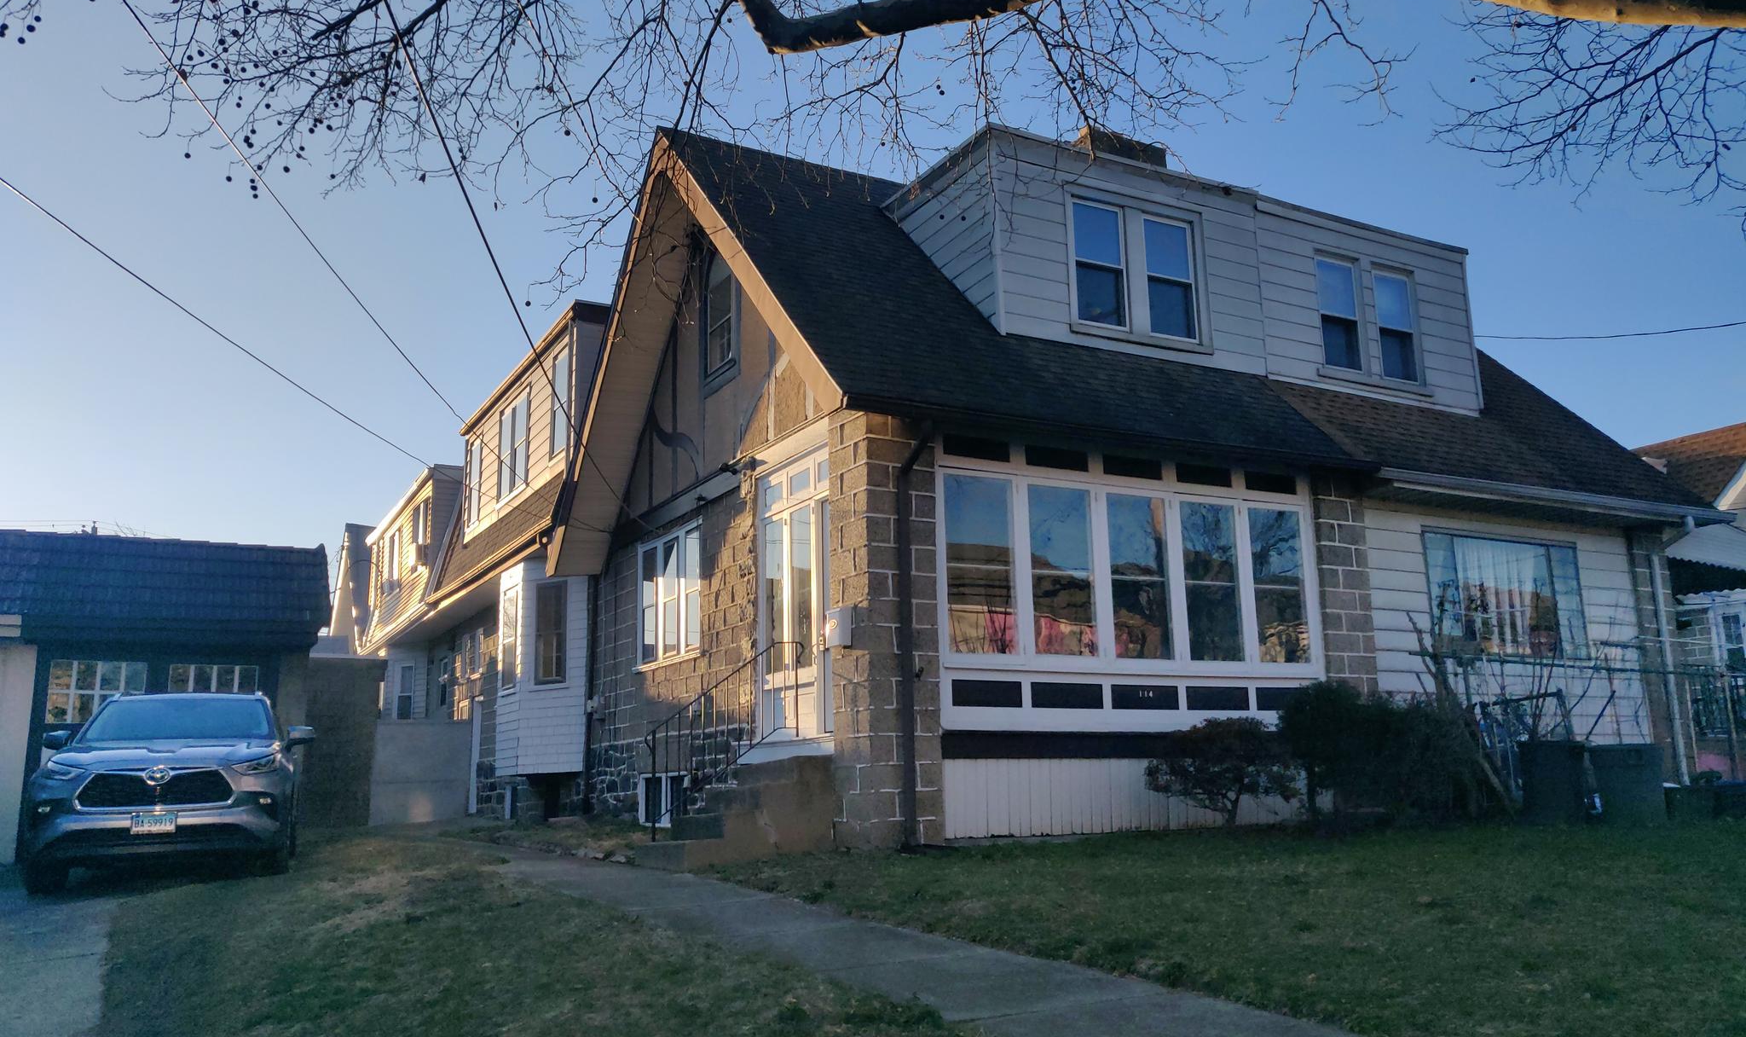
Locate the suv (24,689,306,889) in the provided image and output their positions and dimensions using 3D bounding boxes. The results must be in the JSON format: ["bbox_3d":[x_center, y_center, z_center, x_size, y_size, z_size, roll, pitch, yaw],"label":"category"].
[{"bbox_3d":[-6.490,2.420,11.970,1.980,1.730,4.950,4,-12,-23],"label":"suv"}]

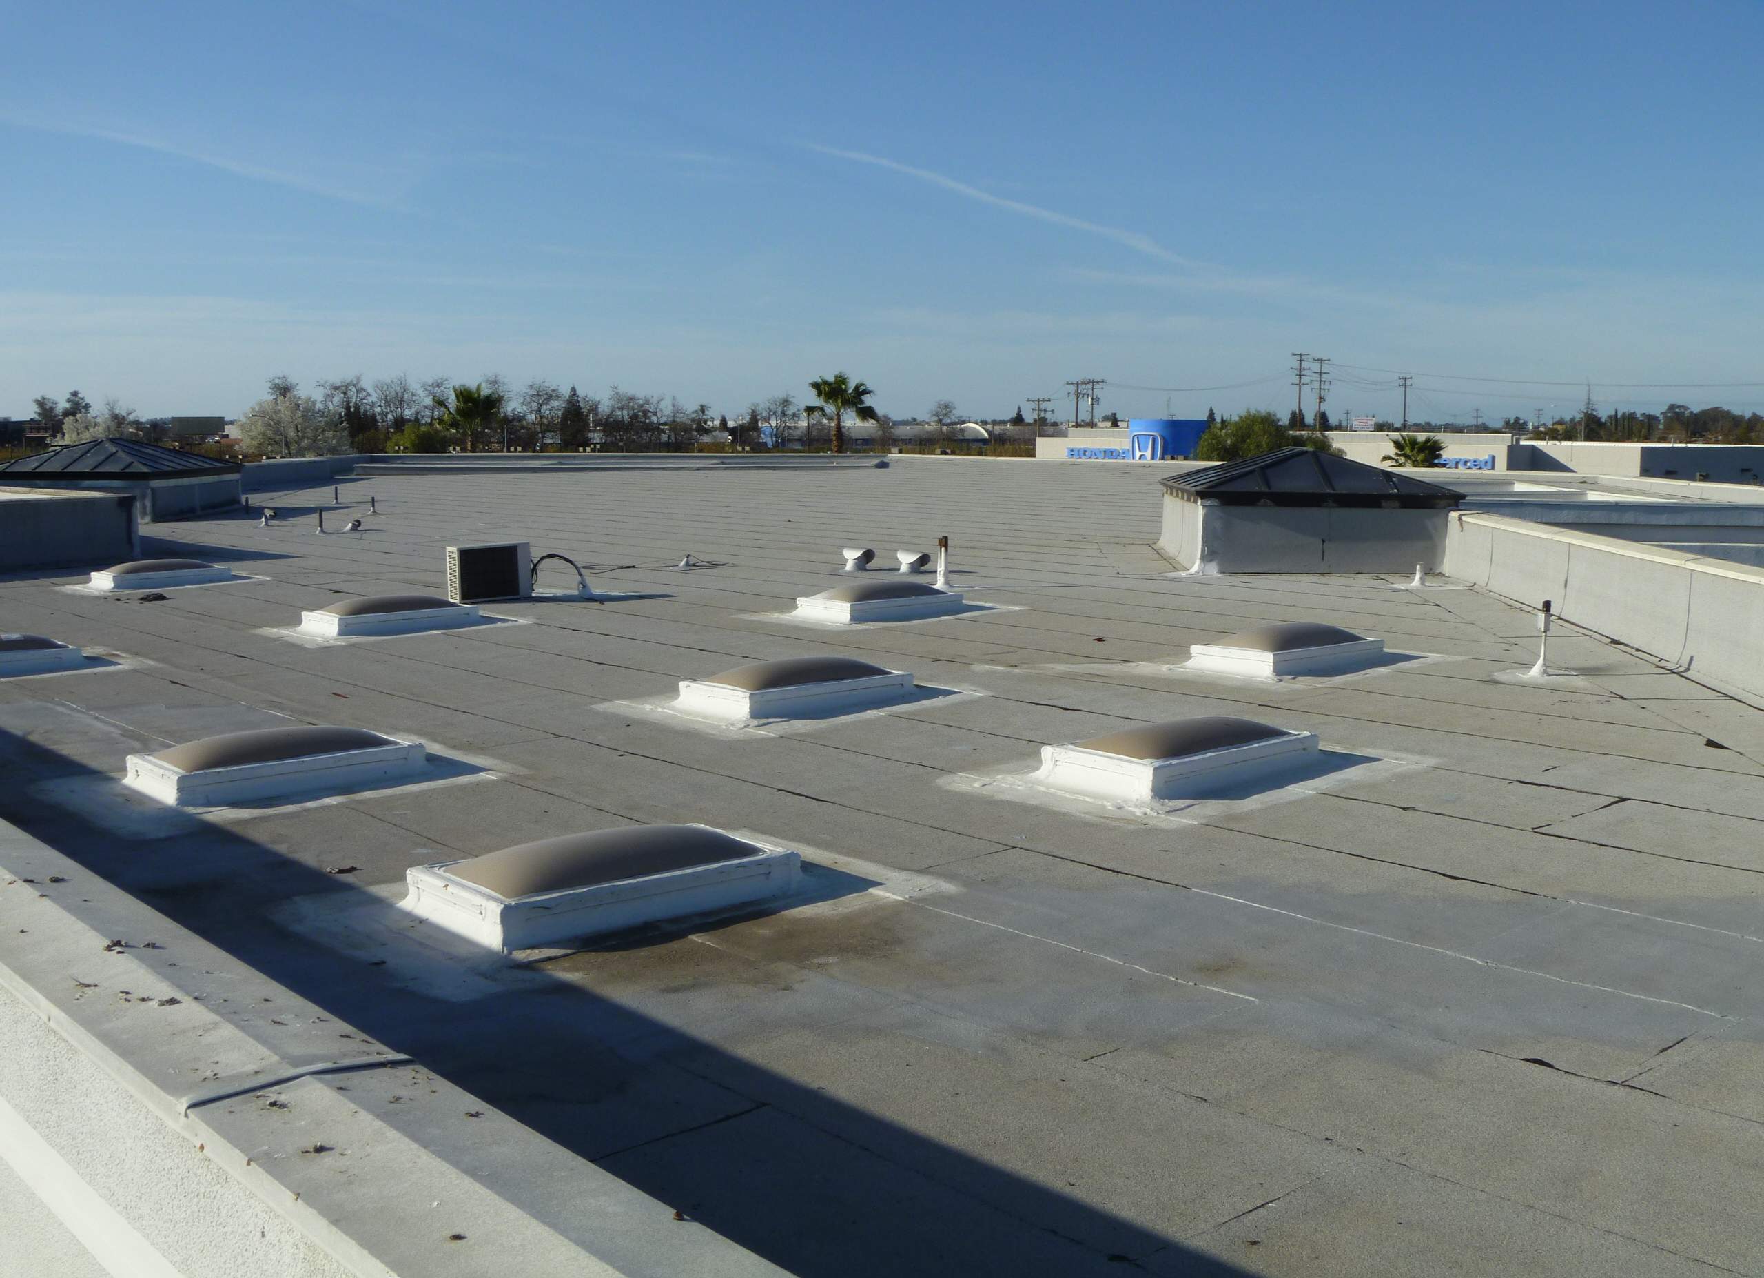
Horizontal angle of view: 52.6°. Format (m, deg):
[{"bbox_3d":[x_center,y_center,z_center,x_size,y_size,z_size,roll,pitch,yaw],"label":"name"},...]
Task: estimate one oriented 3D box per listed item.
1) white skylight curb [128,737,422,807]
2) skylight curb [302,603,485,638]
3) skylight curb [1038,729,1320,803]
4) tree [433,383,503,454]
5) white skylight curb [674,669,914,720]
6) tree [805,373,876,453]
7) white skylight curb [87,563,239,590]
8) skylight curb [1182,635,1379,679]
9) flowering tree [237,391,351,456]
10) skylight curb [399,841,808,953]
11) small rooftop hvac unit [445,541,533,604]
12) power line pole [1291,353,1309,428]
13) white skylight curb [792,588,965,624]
[{"bbox_3d":[-3.187,0.669,9.459,1.330,0.165,0.760,-7,10,-40],"label":"white skylight curb"},{"bbox_3d":[-4.382,-0.188,15.935,1.330,0.165,0.760,-7,10,-40],"label":"skylight curb"},{"bbox_3d":[1.558,0.605,9.237,1.330,0.165,0.760,-7,10,-40],"label":"skylight curb"},{"bbox_3d":[-19.082,-7.302,82.716,3.400,9.020,3.400,-2,7,-13],"label":"tree"},{"bbox_3d":[-0.517,0.318,11.102,1.310,0.170,0.740,-6,9,-40],"label":"white skylight curb"},{"bbox_3d":[-1.872,-7.552,82.686,3.400,9.520,3.400,0,7,-1],"label":"tree"},{"bbox_3d":[-7.974,-0.677,19.771,1.310,0.170,0.740,-6,9,-40],"label":"white skylight curb"},{"bbox_3d":[2.884,0.103,12.649,1.310,0.170,0.740,-6,9,-40],"label":"skylight curb"},{"bbox_3d":[-32.987,-9.583,100.239,6.100,8.600,6.100,0,7,0],"label":"flowering tree"},{"bbox_3d":[-1.068,0.945,6.985,1.330,0.165,0.760,-7,10,-40],"label":"skylight curb"},{"bbox_3d":[-3.941,-0.674,17.883,0.800,0.550,0.270,-6,9,-41],"label":"small rooftop hvac unit"},{"bbox_3d":[54.460,-28.732,233.239,2.500,17.120,1.200,2,7,13],"label":"power line pole"},{"bbox_3d":[-0.006,-0.288,15.549,1.310,0.170,0.740,-6,9,-40],"label":"white skylight curb"}]

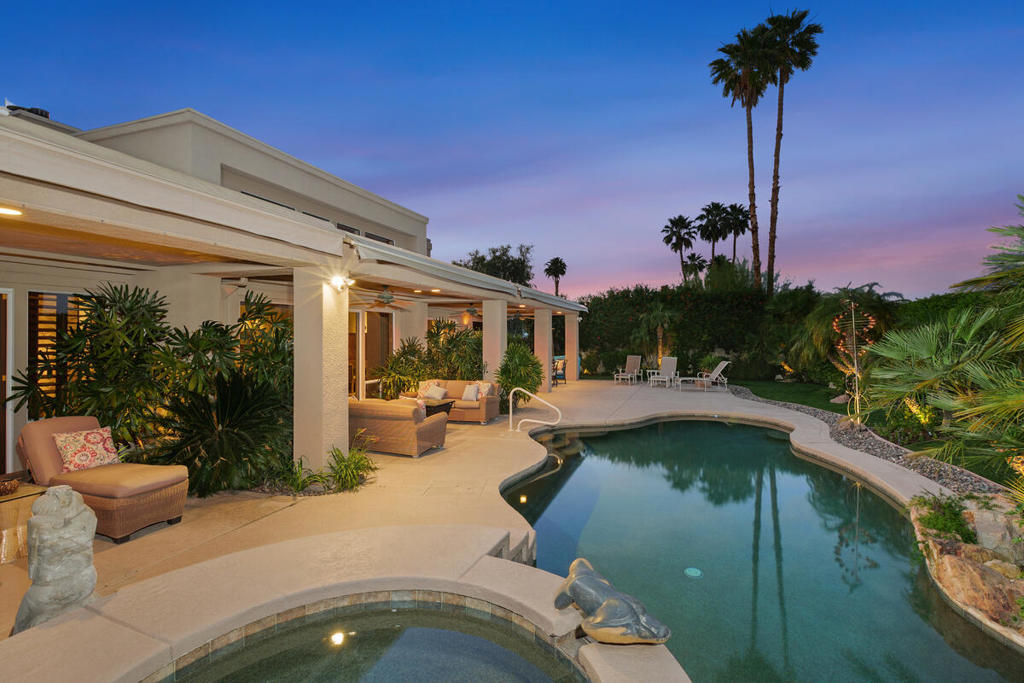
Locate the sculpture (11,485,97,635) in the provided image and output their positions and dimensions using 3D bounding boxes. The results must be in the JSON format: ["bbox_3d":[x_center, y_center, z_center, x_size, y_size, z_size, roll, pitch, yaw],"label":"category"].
[{"bbox_3d":[-2.372,1.115,2.360,0.280,0.737,0.300,1,1,37],"label":"sculpture"}]

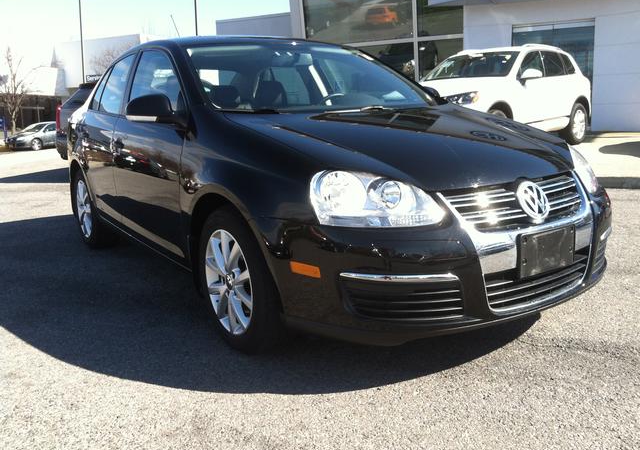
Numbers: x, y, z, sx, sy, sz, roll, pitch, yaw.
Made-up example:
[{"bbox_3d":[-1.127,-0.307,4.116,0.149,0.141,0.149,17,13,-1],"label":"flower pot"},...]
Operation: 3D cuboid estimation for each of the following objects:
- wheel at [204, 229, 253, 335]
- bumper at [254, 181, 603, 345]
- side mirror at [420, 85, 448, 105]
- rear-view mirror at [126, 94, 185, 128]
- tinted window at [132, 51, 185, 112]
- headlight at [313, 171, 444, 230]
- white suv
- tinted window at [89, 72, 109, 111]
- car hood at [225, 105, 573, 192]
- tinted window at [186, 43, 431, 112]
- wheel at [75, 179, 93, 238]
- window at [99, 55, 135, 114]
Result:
[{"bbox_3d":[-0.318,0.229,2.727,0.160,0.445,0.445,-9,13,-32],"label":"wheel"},{"bbox_3d":[0.685,0.087,2.605,1.760,0.520,0.600,-10,13,-31],"label":"bumper"},{"bbox_3d":[0.716,-0.827,4.021,0.220,0.150,0.170,-10,13,-31],"label":"side mirror"},{"bbox_3d":[-0.774,-0.527,3.029,0.230,0.160,0.180,-9,13,-32],"label":"rear-view mirror"},{"bbox_3d":[-0.872,-0.795,3.526,0.060,0.400,1.020,16,-1,-34],"label":"tinted window"},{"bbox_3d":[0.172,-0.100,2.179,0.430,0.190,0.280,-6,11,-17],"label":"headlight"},{"bbox_3d":[2.866,-2.108,10.772,1.940,1.720,4.790,8,15,42],"label":"white suv"},{"bbox_3d":[-1.551,-0.939,4.539,0.050,0.300,0.330,17,-1,-34],"label":"tinted window"},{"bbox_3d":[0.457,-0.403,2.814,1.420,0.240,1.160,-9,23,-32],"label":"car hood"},{"bbox_3d":[-0.093,-0.838,3.583,1.400,0.140,0.820,-9,42,-32],"label":"tinted window"},{"bbox_3d":[-1.700,-0.130,4.877,0.170,0.440,0.440,-10,13,-31],"label":"wheel"},{"bbox_3d":[-1.321,-0.912,4.220,0.060,0.400,0.580,16,-1,-34],"label":"window"}]

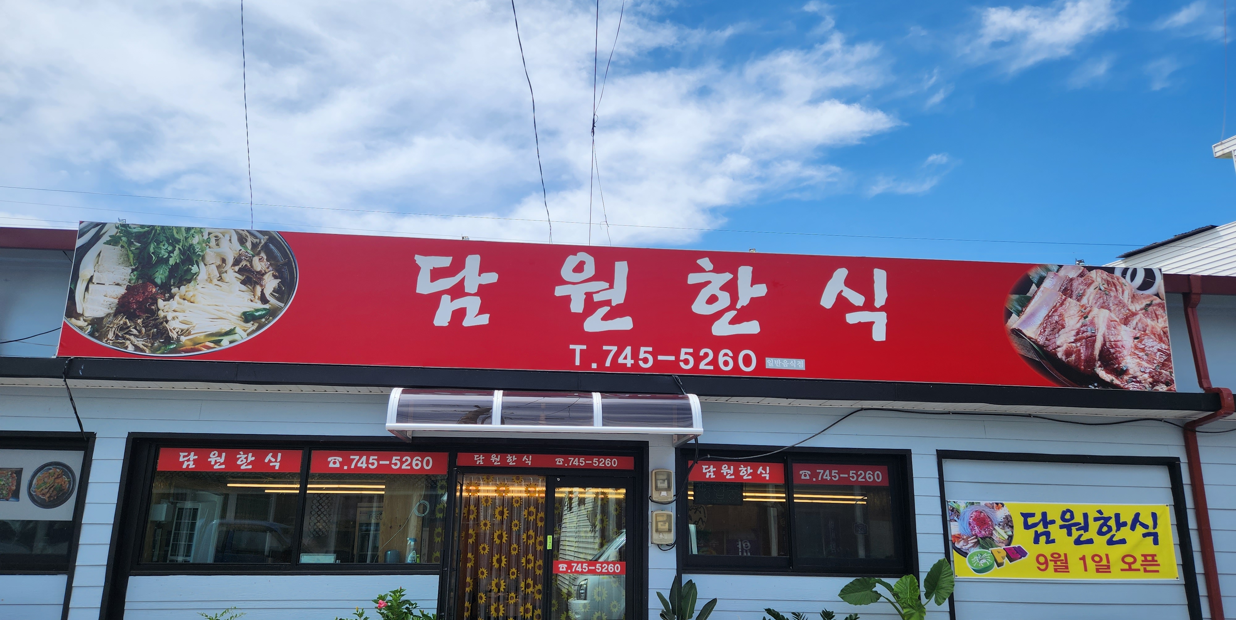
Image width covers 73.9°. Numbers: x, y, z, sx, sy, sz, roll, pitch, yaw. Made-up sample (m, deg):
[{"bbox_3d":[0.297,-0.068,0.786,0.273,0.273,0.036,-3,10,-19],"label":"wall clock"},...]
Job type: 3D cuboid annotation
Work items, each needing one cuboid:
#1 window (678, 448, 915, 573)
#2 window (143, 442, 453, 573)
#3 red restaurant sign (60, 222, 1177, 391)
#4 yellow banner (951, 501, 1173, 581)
[{"bbox_3d":[1.491,1.696,6.894,1.958,0.998,0.120,2,-13,-5],"label":"window"},{"bbox_3d":[-2.558,1.576,6.559,2.307,0.946,0.120,2,-13,-5],"label":"window"},{"bbox_3d":[0.263,0.017,6.672,8.888,1.068,0.150,2,-13,-5],"label":"red restaurant sign"},{"bbox_3d":[4.046,2.085,7.423,2.135,0.661,0.020,2,-14,-5],"label":"yellow banner"}]

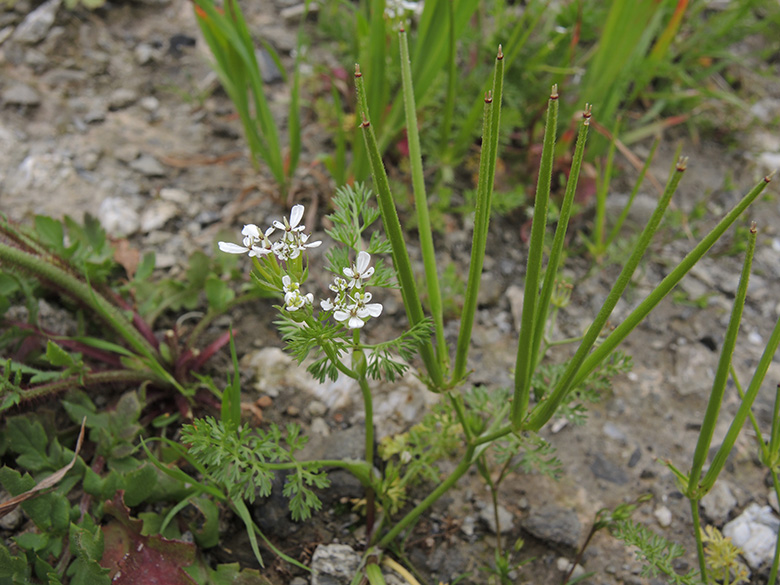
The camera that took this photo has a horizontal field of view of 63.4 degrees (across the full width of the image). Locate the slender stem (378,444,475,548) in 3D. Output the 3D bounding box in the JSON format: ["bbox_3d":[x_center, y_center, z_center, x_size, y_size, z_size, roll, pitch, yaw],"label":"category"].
[{"bbox_3d":[0.015,0.089,0.272,0.006,0.068,0.006,42,21,15],"label":"slender stem"}]

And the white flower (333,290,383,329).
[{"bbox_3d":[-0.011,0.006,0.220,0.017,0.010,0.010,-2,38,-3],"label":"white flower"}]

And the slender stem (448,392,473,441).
[{"bbox_3d":[0.029,0.050,0.256,0.004,0.024,0.004,-23,20,1],"label":"slender stem"}]

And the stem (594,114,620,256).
[{"bbox_3d":[0.145,-0.070,0.417,0.008,0.089,0.006,7,17,18],"label":"stem"}]

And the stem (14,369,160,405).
[{"bbox_3d":[-0.151,0.047,0.318,0.067,0.008,0.007,-7,-4,-13],"label":"stem"}]

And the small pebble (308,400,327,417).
[{"bbox_3d":[-0.040,0.065,0.351,0.010,0.006,0.008,-6,38,-8],"label":"small pebble"}]

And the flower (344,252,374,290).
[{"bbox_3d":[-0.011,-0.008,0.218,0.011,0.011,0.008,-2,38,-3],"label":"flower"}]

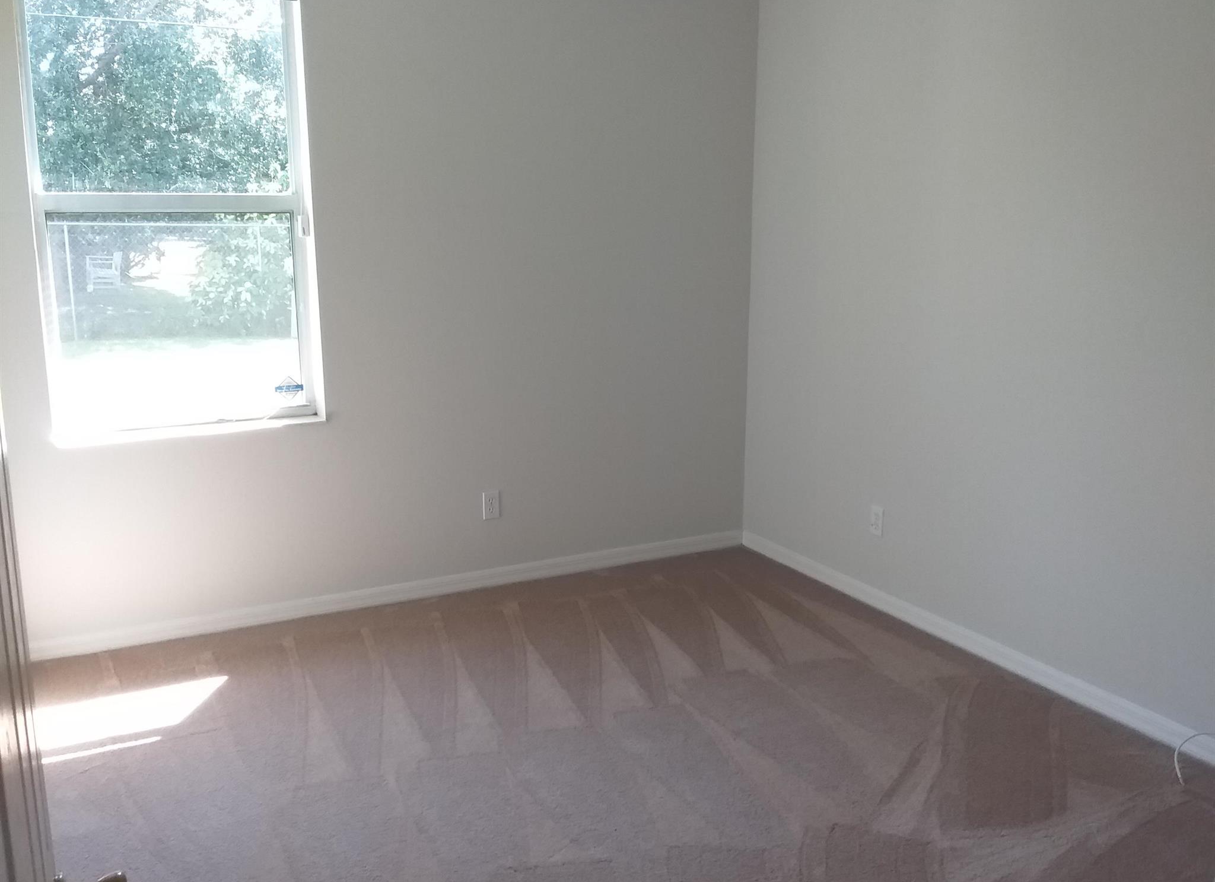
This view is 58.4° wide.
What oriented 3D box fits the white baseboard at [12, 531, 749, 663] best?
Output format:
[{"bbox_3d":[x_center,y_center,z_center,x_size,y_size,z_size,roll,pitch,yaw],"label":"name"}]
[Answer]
[{"bbox_3d":[-0.714,0.594,4.463,3.040,0.081,0.016,-6,14,-27],"label":"white baseboard"}]

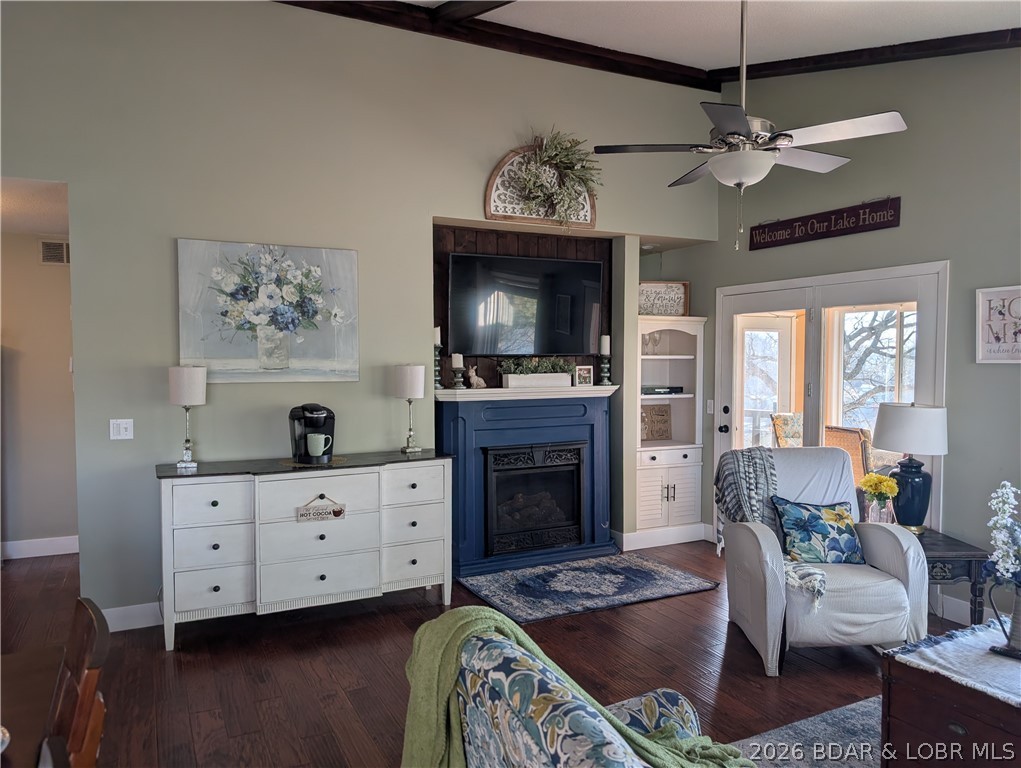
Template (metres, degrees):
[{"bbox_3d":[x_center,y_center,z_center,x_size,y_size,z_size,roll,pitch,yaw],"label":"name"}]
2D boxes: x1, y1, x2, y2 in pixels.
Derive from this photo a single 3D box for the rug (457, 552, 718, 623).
[{"bbox_3d":[0.499,1.335,4.762,1.440,0.012,0.920,-1,3,-25],"label":"rug"}]

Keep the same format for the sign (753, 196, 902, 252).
[{"bbox_3d":[2.085,-1.068,4.815,0.022,0.180,1.226,-1,3,-25],"label":"sign"}]

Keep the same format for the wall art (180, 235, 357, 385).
[{"bbox_3d":[-1.438,-0.425,4.316,1.045,0.833,0.035,-1,3,-25],"label":"wall art"}]

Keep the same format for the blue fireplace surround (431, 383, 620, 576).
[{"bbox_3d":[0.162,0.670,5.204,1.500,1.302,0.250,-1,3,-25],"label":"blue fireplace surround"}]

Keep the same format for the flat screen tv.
[{"bbox_3d":[0.126,-0.563,5.199,1.245,0.705,0.065,-1,3,-25],"label":"flat screen tv"}]

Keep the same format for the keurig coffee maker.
[{"bbox_3d":[-1.162,0.288,4.170,0.250,0.335,0.320,-1,3,-25],"label":"keurig coffee maker"}]

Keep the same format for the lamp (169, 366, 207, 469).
[{"bbox_3d":[-1.828,0.187,4.026,0.194,0.576,0.194,-1,3,-25],"label":"lamp"}]

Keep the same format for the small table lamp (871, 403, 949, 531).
[{"bbox_3d":[2.233,0.462,3.909,0.370,0.715,0.370,-1,3,-25],"label":"small table lamp"}]

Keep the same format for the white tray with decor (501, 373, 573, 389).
[{"bbox_3d":[0.210,-0.030,5.385,0.530,0.105,0.120,-1,3,-25],"label":"white tray with decor"}]

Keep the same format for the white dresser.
[{"bbox_3d":[-1.162,0.933,4.231,1.657,0.935,0.490,-1,3,-25],"label":"white dresser"}]

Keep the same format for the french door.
[{"bbox_3d":[2.130,0.307,4.986,0.100,2.100,1.937,-1,3,-25],"label":"french door"}]

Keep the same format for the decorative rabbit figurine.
[{"bbox_3d":[-0.234,-0.045,4.984,0.115,0.150,0.070,-3,4,-42],"label":"decorative rabbit figurine"}]

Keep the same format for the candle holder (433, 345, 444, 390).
[{"bbox_3d":[-0.531,-0.123,5.047,0.118,0.315,0.118,-1,3,-25],"label":"candle holder"}]

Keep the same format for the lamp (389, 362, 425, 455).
[{"bbox_3d":[-0.646,0.162,4.598,0.194,0.570,0.194,-1,3,-25],"label":"lamp"}]

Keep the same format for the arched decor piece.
[{"bbox_3d":[0.251,-1.427,4.998,0.920,0.585,0.120,-1,3,-25],"label":"arched decor piece"}]

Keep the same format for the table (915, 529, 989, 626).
[{"bbox_3d":[2.178,1.110,3.890,0.510,0.530,0.540,0,3,-1],"label":"table"}]

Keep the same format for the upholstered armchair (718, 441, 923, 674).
[{"bbox_3d":[1.600,0.886,3.784,0.750,0.990,0.820,0,3,-1],"label":"upholstered armchair"}]

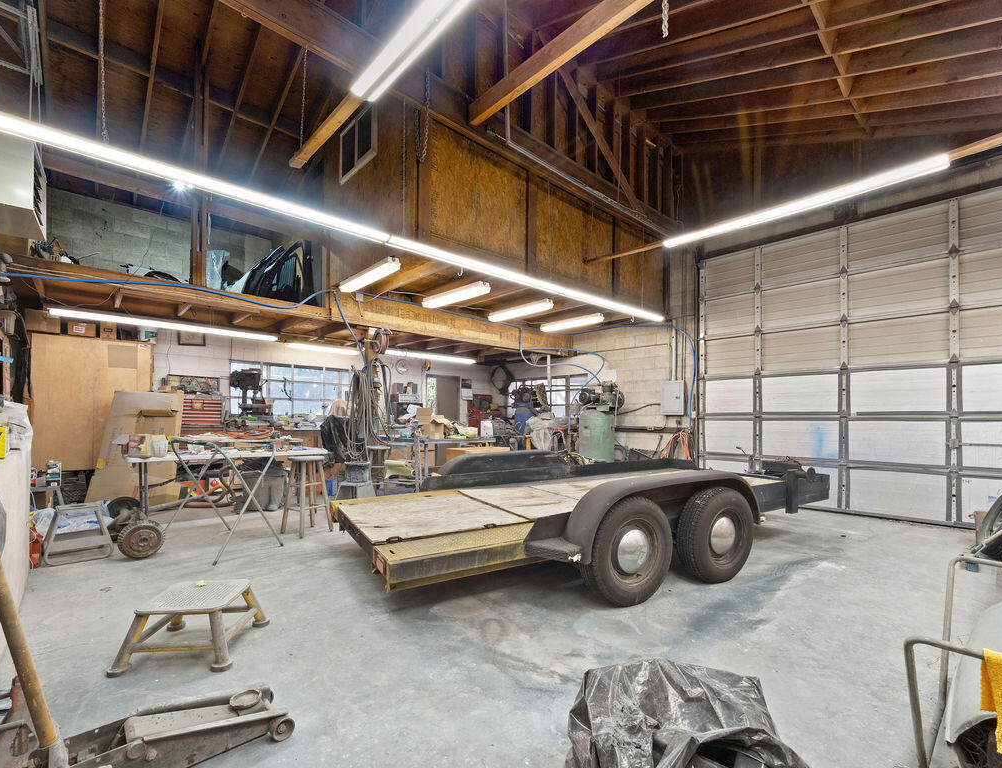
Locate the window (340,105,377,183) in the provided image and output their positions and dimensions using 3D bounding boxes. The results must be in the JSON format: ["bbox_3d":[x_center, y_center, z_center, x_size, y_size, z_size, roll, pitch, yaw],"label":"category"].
[{"bbox_3d":[-1.680,-2.810,4.850,0.880,0.590,0.080,-2,-3,44],"label":"window"}]

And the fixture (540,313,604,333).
[{"bbox_3d":[1.200,-1.031,7.000,1.250,0.110,0.180,-2,-3,44],"label":"fixture"}]

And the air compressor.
[{"bbox_3d":[1.670,0.860,7.100,0.720,1.820,0.620,-2,-3,44],"label":"air compressor"}]

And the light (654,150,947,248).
[{"bbox_3d":[2.925,-1.808,4.330,2.426,0.100,0.130,-5,-7,44],"label":"light"}]

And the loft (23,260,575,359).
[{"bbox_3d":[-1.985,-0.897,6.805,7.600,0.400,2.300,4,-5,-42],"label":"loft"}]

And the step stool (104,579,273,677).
[{"bbox_3d":[-1.640,1.285,2.235,0.540,0.275,0.490,1,-2,-5],"label":"step stool"}]

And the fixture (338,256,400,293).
[{"bbox_3d":[-1.655,-1.335,5.155,1.256,0.090,0.150,-4,-6,43],"label":"fixture"}]

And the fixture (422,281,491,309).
[{"bbox_3d":[-0.656,-1.263,5.850,1.276,0.090,0.150,-3,-6,41],"label":"fixture"}]

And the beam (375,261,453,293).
[{"bbox_3d":[-1.150,-1.435,5.410,1.457,0.160,0.080,-3,-6,42],"label":"beam"}]

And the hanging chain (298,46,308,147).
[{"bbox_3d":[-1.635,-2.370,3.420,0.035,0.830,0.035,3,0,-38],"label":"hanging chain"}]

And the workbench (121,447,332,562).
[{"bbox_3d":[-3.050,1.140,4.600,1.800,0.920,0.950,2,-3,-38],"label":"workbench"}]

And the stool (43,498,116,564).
[{"bbox_3d":[-3.710,1.275,3.620,0.400,0.450,0.430,-2,-3,43],"label":"stool"}]

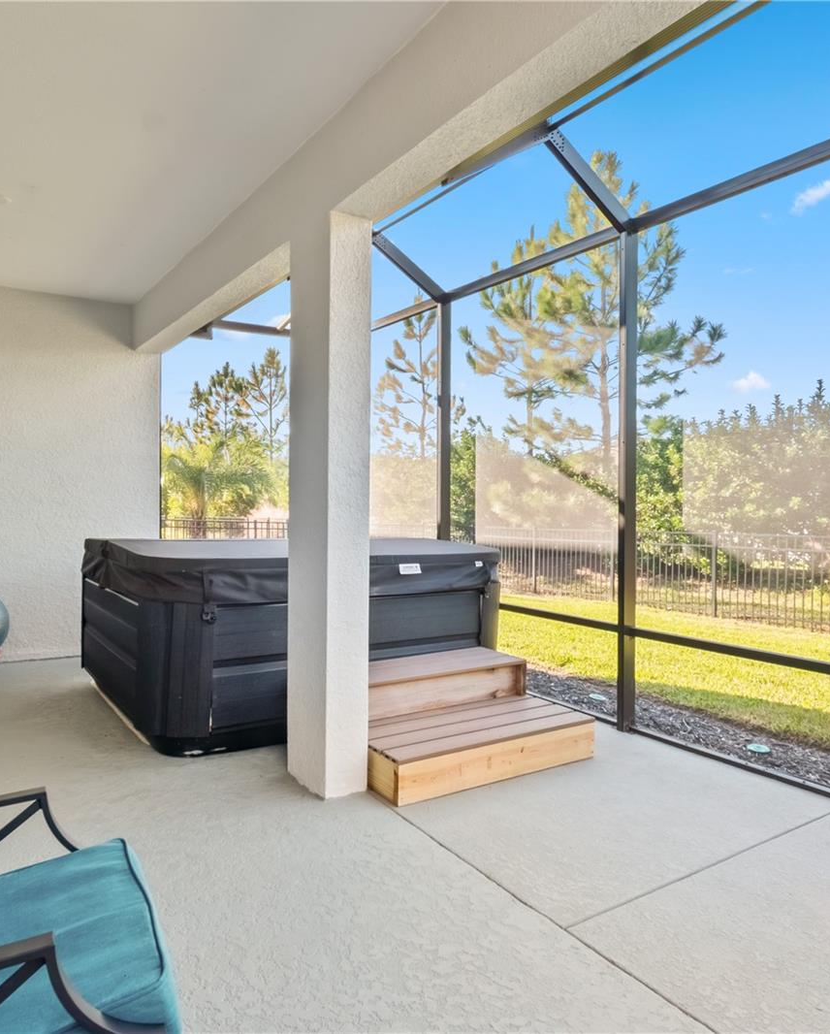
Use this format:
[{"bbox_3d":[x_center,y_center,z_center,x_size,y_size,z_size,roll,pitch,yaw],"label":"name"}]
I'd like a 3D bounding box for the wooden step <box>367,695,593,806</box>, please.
[{"bbox_3d":[0.289,1.110,3.186,1.082,0.185,0.505,-1,2,-30],"label":"wooden step"}]

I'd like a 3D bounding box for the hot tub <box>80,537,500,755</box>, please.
[{"bbox_3d":[-0.997,0.678,4.702,2.163,0.978,2.266,-1,2,-34],"label":"hot tub"}]

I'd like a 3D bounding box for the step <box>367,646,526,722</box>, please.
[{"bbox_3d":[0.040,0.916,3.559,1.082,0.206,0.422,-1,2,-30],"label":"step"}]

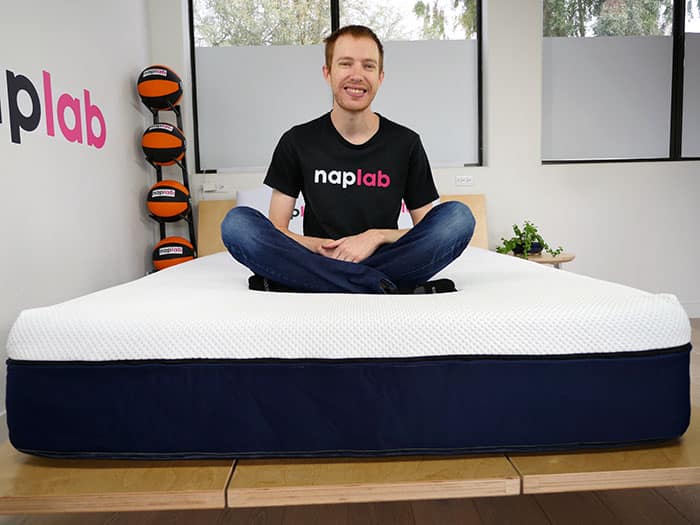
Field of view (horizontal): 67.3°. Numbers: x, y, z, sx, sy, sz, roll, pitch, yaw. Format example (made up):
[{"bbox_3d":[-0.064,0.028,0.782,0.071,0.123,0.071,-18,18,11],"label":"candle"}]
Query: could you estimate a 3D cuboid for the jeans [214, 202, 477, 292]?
[{"bbox_3d":[-0.004,-0.044,1.634,0.760,0.280,0.480,-2,6,-1],"label":"jeans"}]

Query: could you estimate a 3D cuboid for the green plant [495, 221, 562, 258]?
[{"bbox_3d":[1.026,-0.128,2.997,0.370,0.220,0.300,-2,6,-1],"label":"green plant"}]

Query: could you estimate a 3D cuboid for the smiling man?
[{"bbox_3d":[-0.012,-0.296,1.629,0.760,0.781,0.500,-2,6,-1],"label":"smiling man"}]

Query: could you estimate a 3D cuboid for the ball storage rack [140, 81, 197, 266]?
[{"bbox_3d":[-1.007,-0.237,3.058,0.280,1.427,0.360,-2,6,-1],"label":"ball storage rack"}]

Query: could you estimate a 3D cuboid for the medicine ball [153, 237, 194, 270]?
[{"bbox_3d":[-1.014,-0.033,3.018,0.228,0.228,0.228,-2,6,-1],"label":"medicine ball"}]

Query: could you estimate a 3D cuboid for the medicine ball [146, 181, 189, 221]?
[{"bbox_3d":[-1.030,-0.349,2.986,0.230,0.230,0.230,-2,6,-1],"label":"medicine ball"}]

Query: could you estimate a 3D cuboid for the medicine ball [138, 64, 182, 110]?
[{"bbox_3d":[-1.056,-0.970,2.923,0.237,0.237,0.237,-2,6,-1],"label":"medicine ball"}]

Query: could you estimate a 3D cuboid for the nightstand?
[{"bbox_3d":[1.062,0.199,3.000,0.450,0.457,0.450,-2,6,-1],"label":"nightstand"}]

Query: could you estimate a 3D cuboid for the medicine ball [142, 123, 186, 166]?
[{"bbox_3d":[-1.044,-0.666,2.954,0.235,0.235,0.235,-2,6,-1],"label":"medicine ball"}]

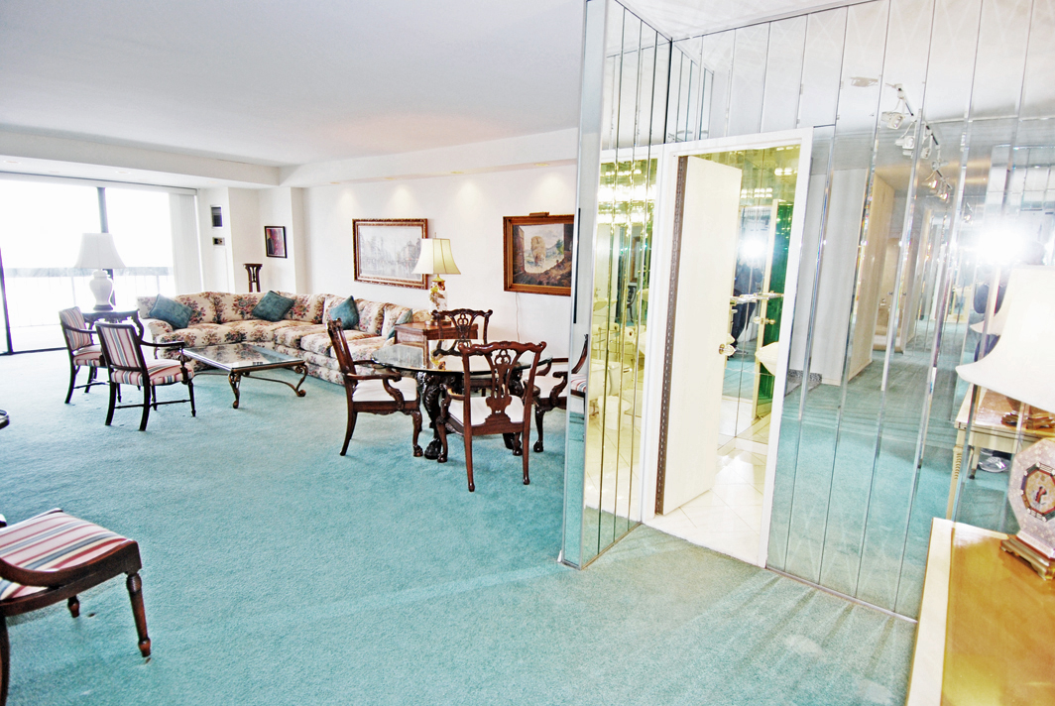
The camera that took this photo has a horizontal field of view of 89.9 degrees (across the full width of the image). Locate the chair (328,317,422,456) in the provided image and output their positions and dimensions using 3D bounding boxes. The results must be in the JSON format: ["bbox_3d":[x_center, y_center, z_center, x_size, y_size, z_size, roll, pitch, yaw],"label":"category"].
[{"bbox_3d":[-1.142,0.243,4.077,0.677,0.990,0.620,-1,11,-11],"label":"chair"}]

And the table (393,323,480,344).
[{"bbox_3d":[-1.031,0.017,6.024,0.510,0.690,0.730,11,14,38],"label":"table"}]

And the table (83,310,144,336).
[{"bbox_3d":[-4.968,-0.159,6.274,0.620,0.720,0.560,11,14,38],"label":"table"}]

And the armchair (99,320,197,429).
[{"bbox_3d":[-3.269,0.158,4.501,0.580,0.875,0.585,5,12,18],"label":"armchair"}]

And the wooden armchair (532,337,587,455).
[{"bbox_3d":[0.345,0.233,4.340,0.660,0.990,0.630,0,11,-7],"label":"wooden armchair"}]

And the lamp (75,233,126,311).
[{"bbox_3d":[-4.969,-0.943,6.140,0.580,0.870,0.580,11,14,38],"label":"lamp"}]

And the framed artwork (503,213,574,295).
[{"bbox_3d":[0.114,-0.962,5.195,0.954,0.764,0.070,11,14,38],"label":"framed artwork"}]

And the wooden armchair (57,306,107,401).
[{"bbox_3d":[-4.196,0.006,5.145,0.602,0.875,0.580,-1,11,-13],"label":"wooden armchair"}]

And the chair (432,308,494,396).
[{"bbox_3d":[-0.499,0.137,4.708,0.630,0.990,0.660,-3,12,-20],"label":"chair"}]

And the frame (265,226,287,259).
[{"bbox_3d":[-3.796,-1.665,7.956,0.570,0.452,0.030,11,14,38],"label":"frame"}]

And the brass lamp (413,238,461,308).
[{"bbox_3d":[-1.002,-0.806,5.885,0.440,0.980,0.440,11,14,38],"label":"brass lamp"}]

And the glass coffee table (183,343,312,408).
[{"bbox_3d":[-3.005,0.211,5.557,1.360,0.380,0.660,11,14,38],"label":"glass coffee table"}]

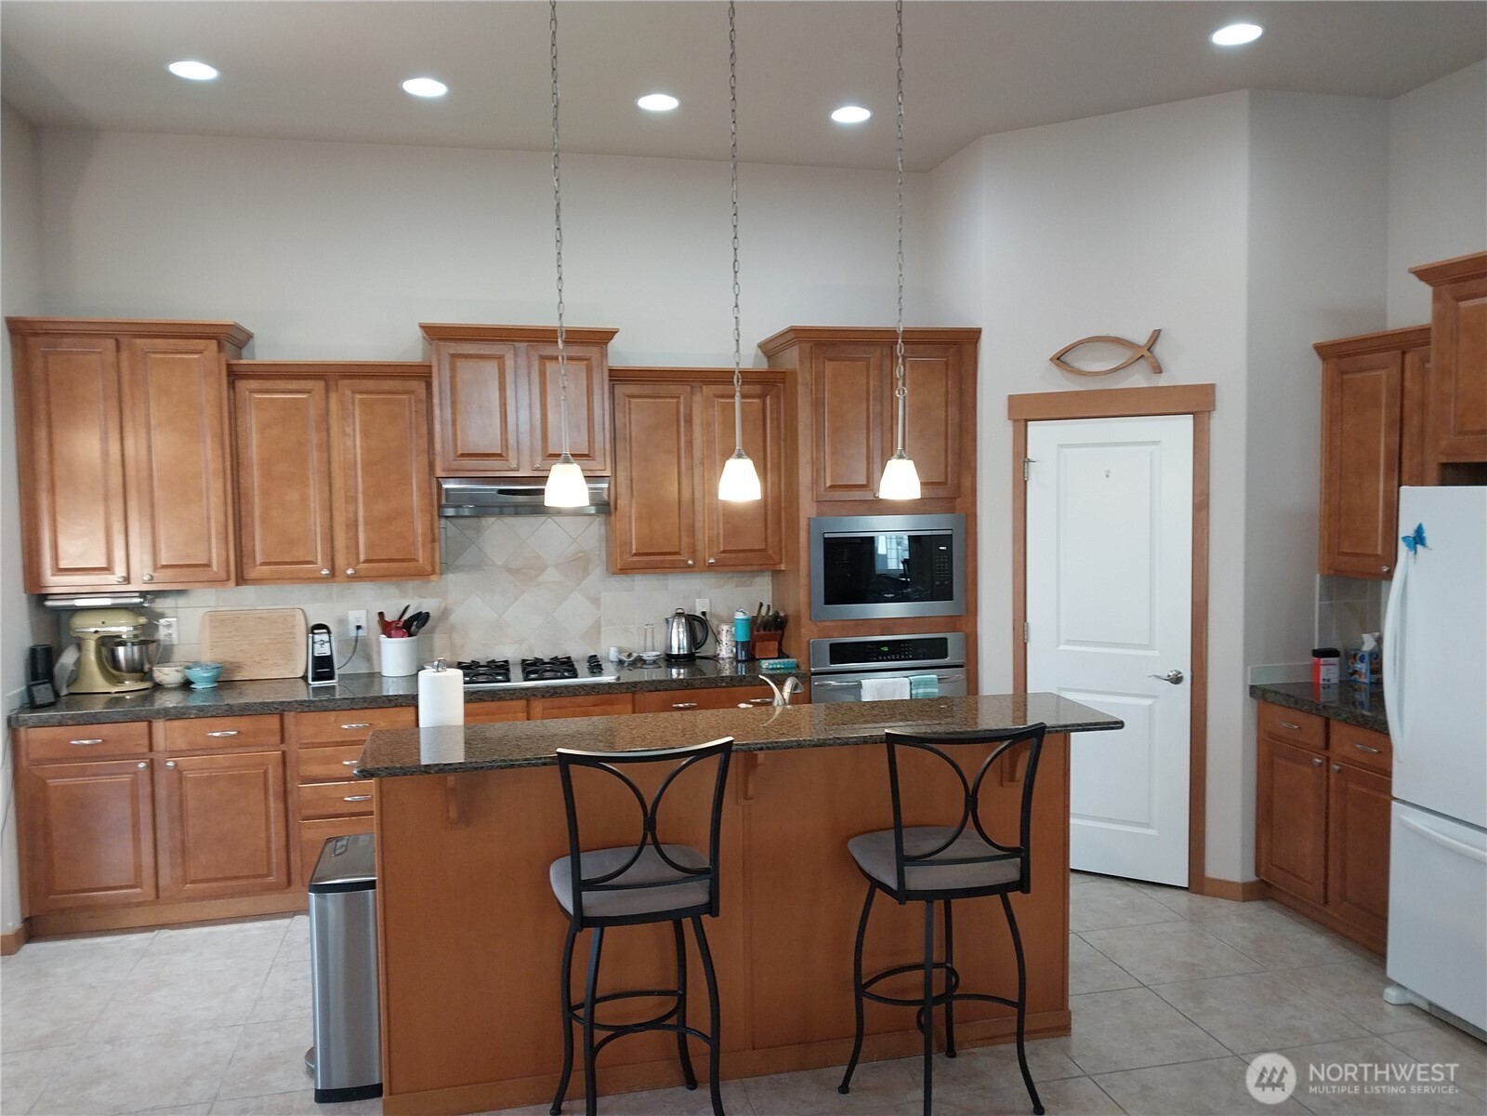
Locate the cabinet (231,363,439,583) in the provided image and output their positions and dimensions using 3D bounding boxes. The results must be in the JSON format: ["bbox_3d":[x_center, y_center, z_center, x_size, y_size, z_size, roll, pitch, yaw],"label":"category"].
[{"bbox_3d":[-1.788,-0.370,4.962,0.828,0.942,0.345,-2,3,-13],"label":"cabinet"}]

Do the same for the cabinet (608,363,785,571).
[{"bbox_3d":[-0.241,-0.409,5.322,0.818,0.933,0.345,-2,3,-13],"label":"cabinet"}]

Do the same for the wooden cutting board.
[{"bbox_3d":[-2.200,0.389,5.043,0.445,0.326,0.020,-2,-4,-13],"label":"wooden cutting board"}]

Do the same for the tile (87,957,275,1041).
[{"bbox_3d":[-1.955,1.556,3.918,0.501,0.010,0.501,-2,3,-13],"label":"tile"}]

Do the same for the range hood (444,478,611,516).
[{"bbox_3d":[-0.994,-0.279,5.084,0.726,0.165,0.480,-2,3,-13],"label":"range hood"}]

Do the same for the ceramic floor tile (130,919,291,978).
[{"bbox_3d":[-2.066,1.524,4.385,0.500,0.010,0.495,-2,3,-13],"label":"ceramic floor tile"}]

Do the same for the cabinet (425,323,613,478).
[{"bbox_3d":[-1.016,-0.699,5.128,0.852,0.657,0.362,-1,3,-13],"label":"cabinet"}]

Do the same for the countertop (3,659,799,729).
[{"bbox_3d":[-1.358,0.570,4.958,3.220,0.051,0.635,-2,3,-13],"label":"countertop"}]

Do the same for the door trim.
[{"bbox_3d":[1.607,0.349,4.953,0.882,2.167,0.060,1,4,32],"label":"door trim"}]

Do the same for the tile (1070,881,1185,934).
[{"bbox_3d":[1.476,1.457,4.694,0.500,0.010,0.500,-2,3,-13],"label":"tile"}]

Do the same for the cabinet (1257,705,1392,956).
[{"bbox_3d":[2.517,1.023,4.330,0.610,0.872,0.801,-1,3,-13],"label":"cabinet"}]

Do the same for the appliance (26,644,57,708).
[{"bbox_3d":[-2.839,0.477,4.505,0.095,0.236,0.110,-4,5,-42],"label":"appliance"}]

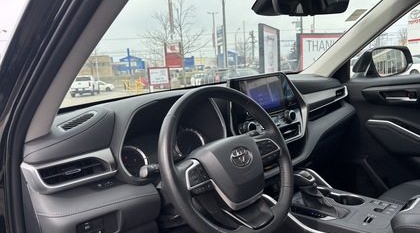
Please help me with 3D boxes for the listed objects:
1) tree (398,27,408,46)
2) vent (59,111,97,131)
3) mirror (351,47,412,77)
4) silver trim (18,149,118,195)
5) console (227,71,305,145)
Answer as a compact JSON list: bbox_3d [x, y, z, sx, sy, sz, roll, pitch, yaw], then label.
[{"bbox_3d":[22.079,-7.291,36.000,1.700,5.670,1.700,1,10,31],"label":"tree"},{"bbox_3d":[-0.366,0.013,0.877,0.055,0.035,0.122,0,11,30],"label":"vent"},{"bbox_3d":[0.915,-0.285,1.675,0.260,0.175,0.160,-12,12,-33],"label":"mirror"},{"bbox_3d":[-0.344,0.132,0.802,0.217,0.080,0.070,-13,12,-38],"label":"silver trim"},{"bbox_3d":[0.213,-0.023,1.132,0.335,0.240,0.110,-14,-5,-38],"label":"console"}]

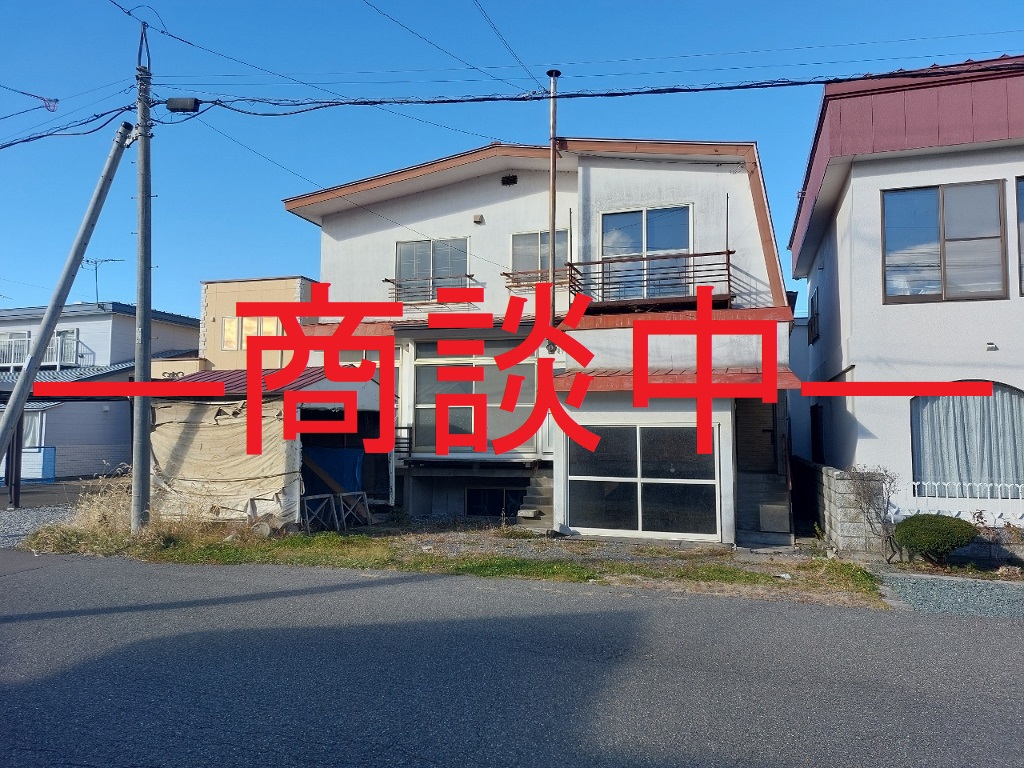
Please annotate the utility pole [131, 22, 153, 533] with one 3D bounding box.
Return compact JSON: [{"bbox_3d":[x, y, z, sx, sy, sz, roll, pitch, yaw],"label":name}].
[{"bbox_3d":[-5.888,-1.718,11.335,0.310,8.130,0.310,-1,-2,16],"label":"utility pole"}]

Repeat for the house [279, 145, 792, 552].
[{"bbox_3d":[1.292,-0.663,16.479,9.150,6.900,8.800,-1,-2,16],"label":"house"}]

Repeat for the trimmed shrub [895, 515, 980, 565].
[{"bbox_3d":[5.460,2.030,9.150,0.940,0.690,0.890,-1,-3,18],"label":"trimmed shrub"}]

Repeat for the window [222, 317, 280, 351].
[{"bbox_3d":[-8.967,-1.694,24.300,2.150,1.180,0.120,-1,-2,15],"label":"window"}]

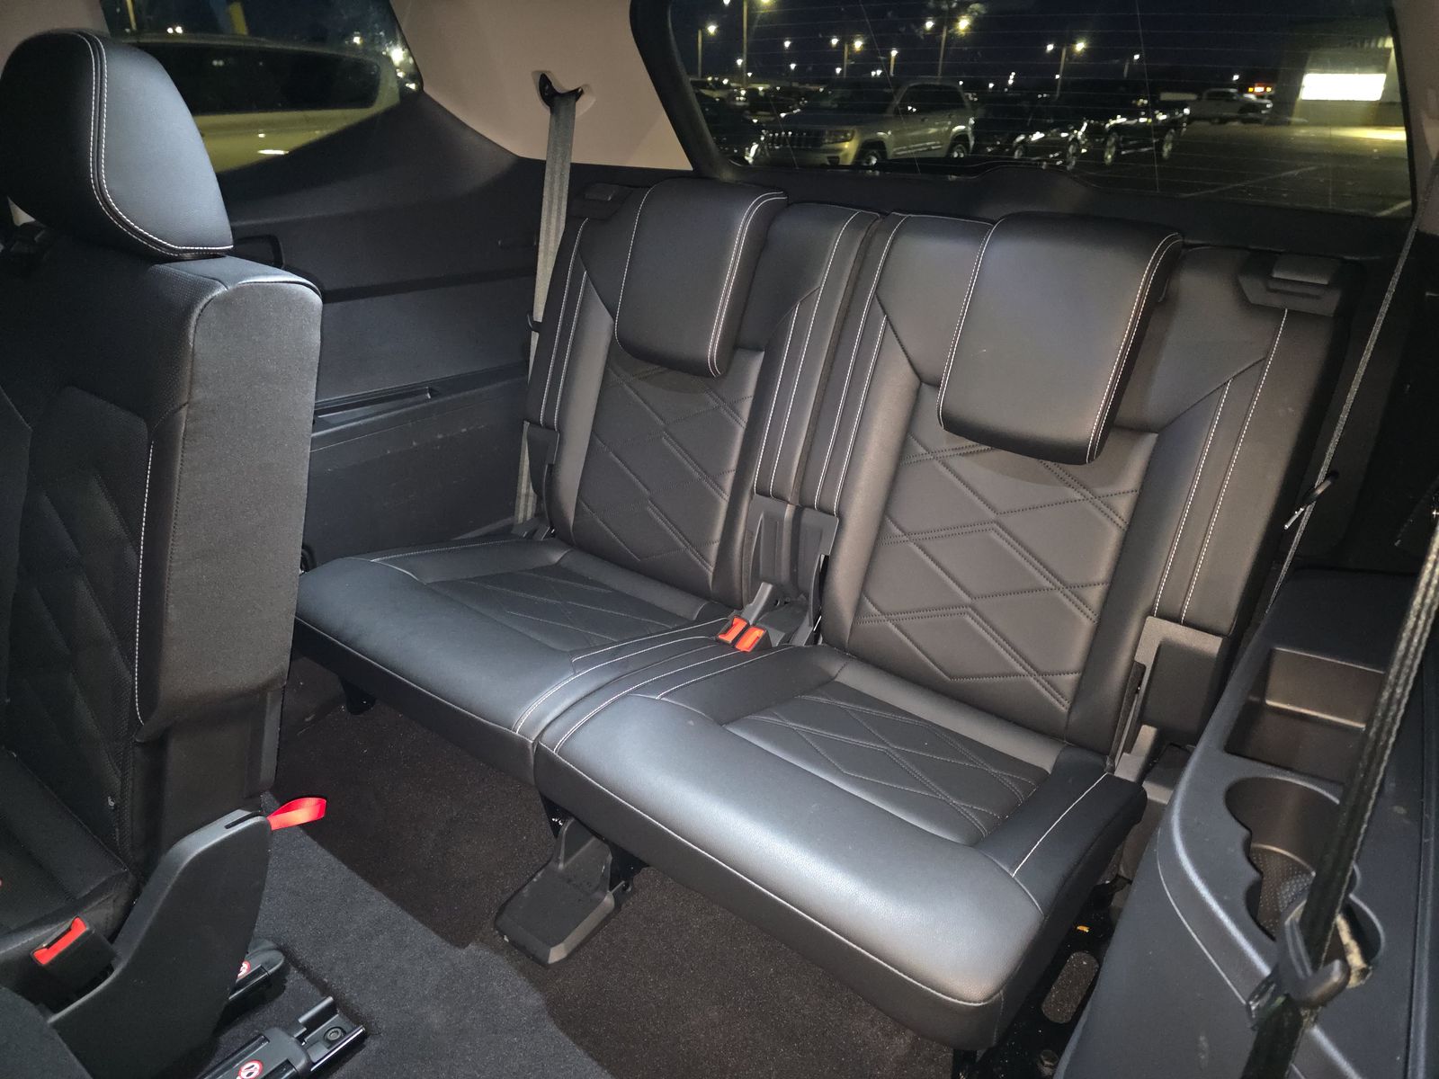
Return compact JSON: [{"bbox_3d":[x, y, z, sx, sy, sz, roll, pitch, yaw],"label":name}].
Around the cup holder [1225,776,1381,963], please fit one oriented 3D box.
[{"bbox_3d":[0.453,0.282,0.762,0.105,0.080,0.200,12,27,21],"label":"cup holder"}]

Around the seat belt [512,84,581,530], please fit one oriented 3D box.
[{"bbox_3d":[-0.313,-0.406,1.709,0.065,0.791,0.040,6,16,-10],"label":"seat belt"}]

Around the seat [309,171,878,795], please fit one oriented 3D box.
[{"bbox_3d":[-0.199,-0.140,1.386,0.567,0.666,0.738,19,31,33],"label":"seat"}]

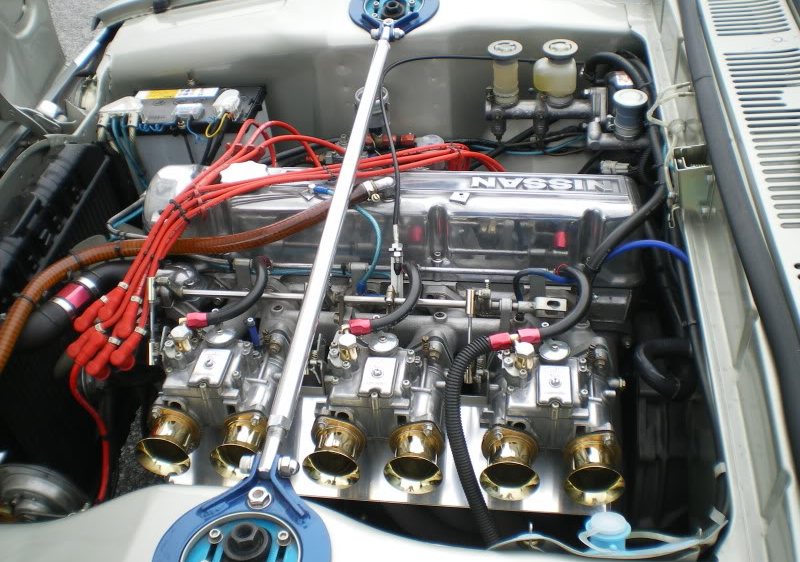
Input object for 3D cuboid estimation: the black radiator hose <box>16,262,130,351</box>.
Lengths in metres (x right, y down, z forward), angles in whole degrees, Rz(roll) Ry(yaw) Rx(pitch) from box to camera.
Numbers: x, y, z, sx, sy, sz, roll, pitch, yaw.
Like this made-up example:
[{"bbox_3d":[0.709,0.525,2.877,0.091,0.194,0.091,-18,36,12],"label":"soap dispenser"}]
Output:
[{"bbox_3d":[-0.453,0.029,1.171,0.200,0.080,0.061,-23,47,-16],"label":"black radiator hose"}]

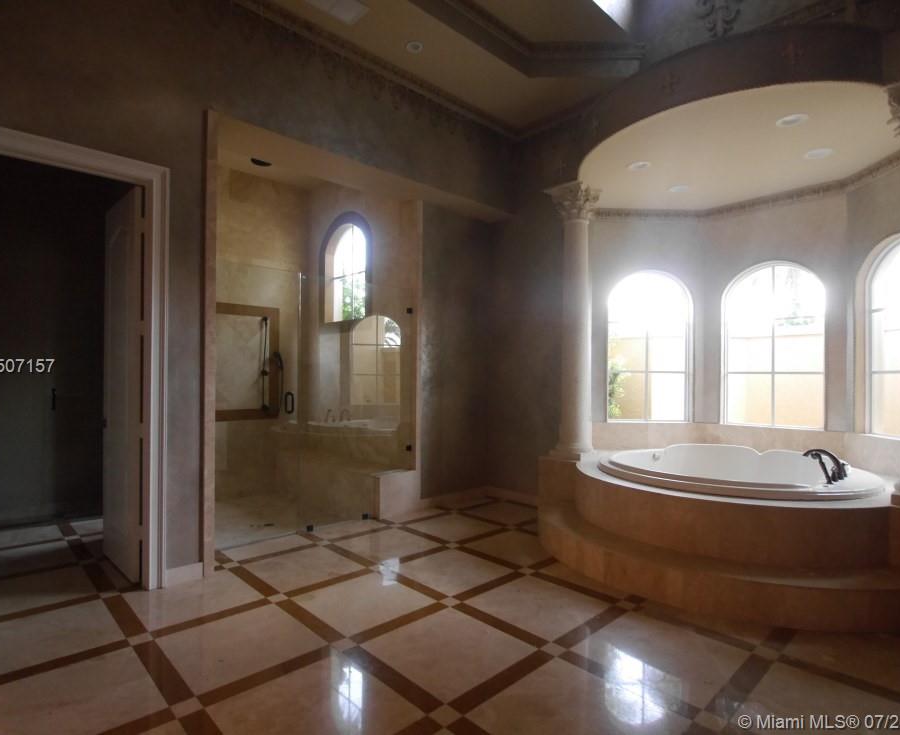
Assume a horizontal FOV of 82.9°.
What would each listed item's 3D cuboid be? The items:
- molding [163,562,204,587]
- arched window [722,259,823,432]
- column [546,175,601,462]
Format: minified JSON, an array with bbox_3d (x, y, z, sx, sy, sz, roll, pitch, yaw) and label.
[{"bbox_3d":[-1.663,1.298,3.204,0.235,0.103,0.020,2,-2,-44],"label":"molding"},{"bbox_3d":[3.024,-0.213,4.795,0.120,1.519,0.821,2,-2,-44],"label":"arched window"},{"bbox_3d":[1.164,-0.409,4.743,0.375,2.479,0.375,2,-2,-44],"label":"column"}]

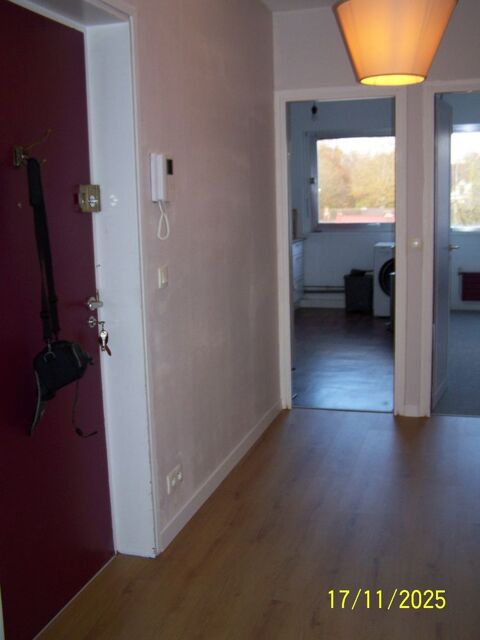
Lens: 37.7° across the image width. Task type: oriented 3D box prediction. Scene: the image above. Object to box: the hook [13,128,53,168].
[{"bbox_3d":[-0.631,-0.521,2.142,0.105,0.108,0.045,1,9,17],"label":"hook"}]

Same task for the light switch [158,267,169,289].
[{"bbox_3d":[-0.304,-0.168,2.805,0.014,0.083,0.076,1,9,17],"label":"light switch"}]

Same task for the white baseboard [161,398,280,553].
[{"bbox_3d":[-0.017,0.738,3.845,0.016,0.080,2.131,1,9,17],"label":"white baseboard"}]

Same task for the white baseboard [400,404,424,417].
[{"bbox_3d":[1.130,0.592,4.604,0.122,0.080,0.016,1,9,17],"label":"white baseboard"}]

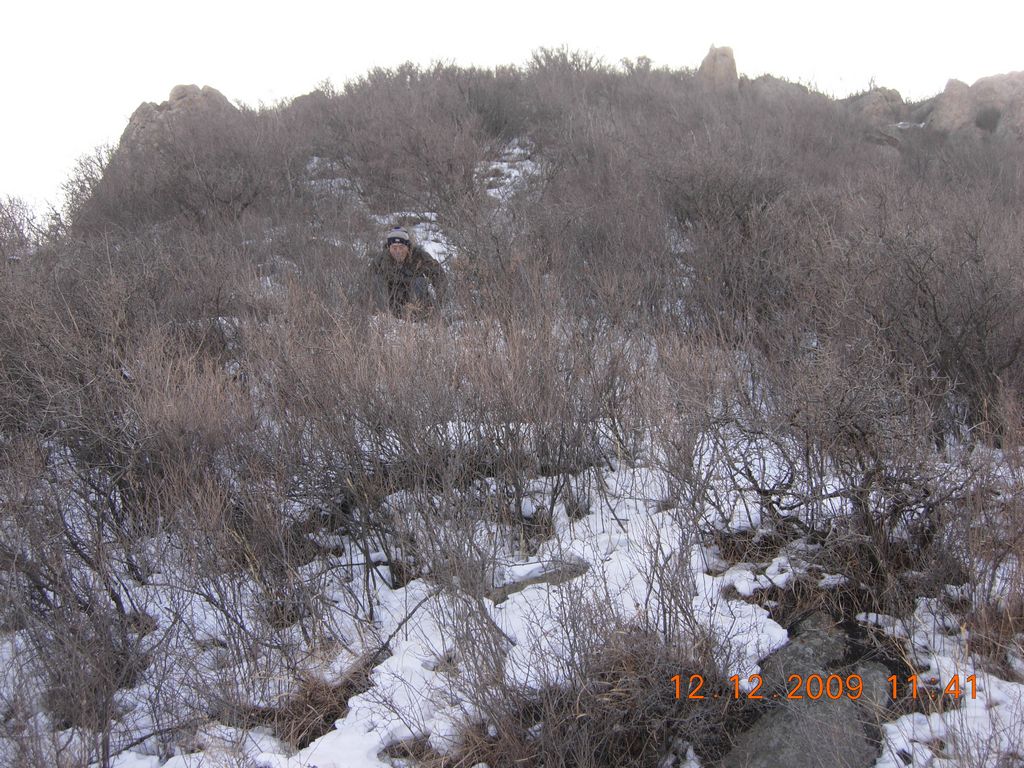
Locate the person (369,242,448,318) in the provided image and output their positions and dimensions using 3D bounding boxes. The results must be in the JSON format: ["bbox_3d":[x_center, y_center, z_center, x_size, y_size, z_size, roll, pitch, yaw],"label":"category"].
[{"bbox_3d":[-0.883,-0.935,10.400,0.650,0.860,0.680,0,-5,-2],"label":"person"}]

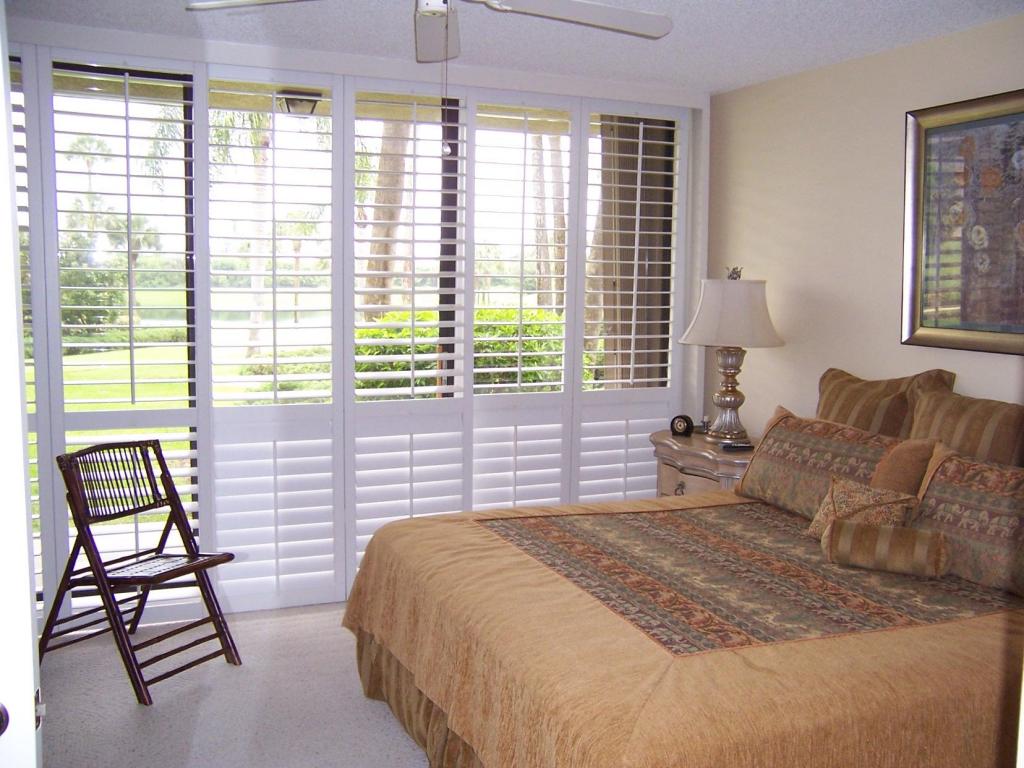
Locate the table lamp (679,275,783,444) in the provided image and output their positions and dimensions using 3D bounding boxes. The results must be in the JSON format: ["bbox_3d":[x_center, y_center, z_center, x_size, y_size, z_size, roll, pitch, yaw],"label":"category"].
[{"bbox_3d":[1.036,-0.134,4.579,0.502,0.809,0.502,1,7,0],"label":"table lamp"}]

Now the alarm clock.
[{"bbox_3d":[0.823,0.201,4.714,0.100,0.107,0.050,7,9,42],"label":"alarm clock"}]

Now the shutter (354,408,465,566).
[{"bbox_3d":[-0.481,0.525,4.624,0.554,0.903,0.050,-2,7,-23],"label":"shutter"}]

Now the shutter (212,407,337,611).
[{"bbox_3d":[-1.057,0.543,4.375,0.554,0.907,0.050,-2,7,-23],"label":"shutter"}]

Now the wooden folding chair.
[{"bbox_3d":[-1.425,0.659,3.701,0.650,0.845,0.470,4,7,29],"label":"wooden folding chair"}]

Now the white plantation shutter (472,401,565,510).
[{"bbox_3d":[0.025,0.512,4.800,0.515,0.903,0.050,-2,7,-23],"label":"white plantation shutter"}]

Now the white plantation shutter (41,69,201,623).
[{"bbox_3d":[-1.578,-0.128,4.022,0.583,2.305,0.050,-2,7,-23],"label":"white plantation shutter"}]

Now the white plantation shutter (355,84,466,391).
[{"bbox_3d":[-0.465,-0.615,4.494,0.554,1.385,0.050,-2,7,-23],"label":"white plantation shutter"}]

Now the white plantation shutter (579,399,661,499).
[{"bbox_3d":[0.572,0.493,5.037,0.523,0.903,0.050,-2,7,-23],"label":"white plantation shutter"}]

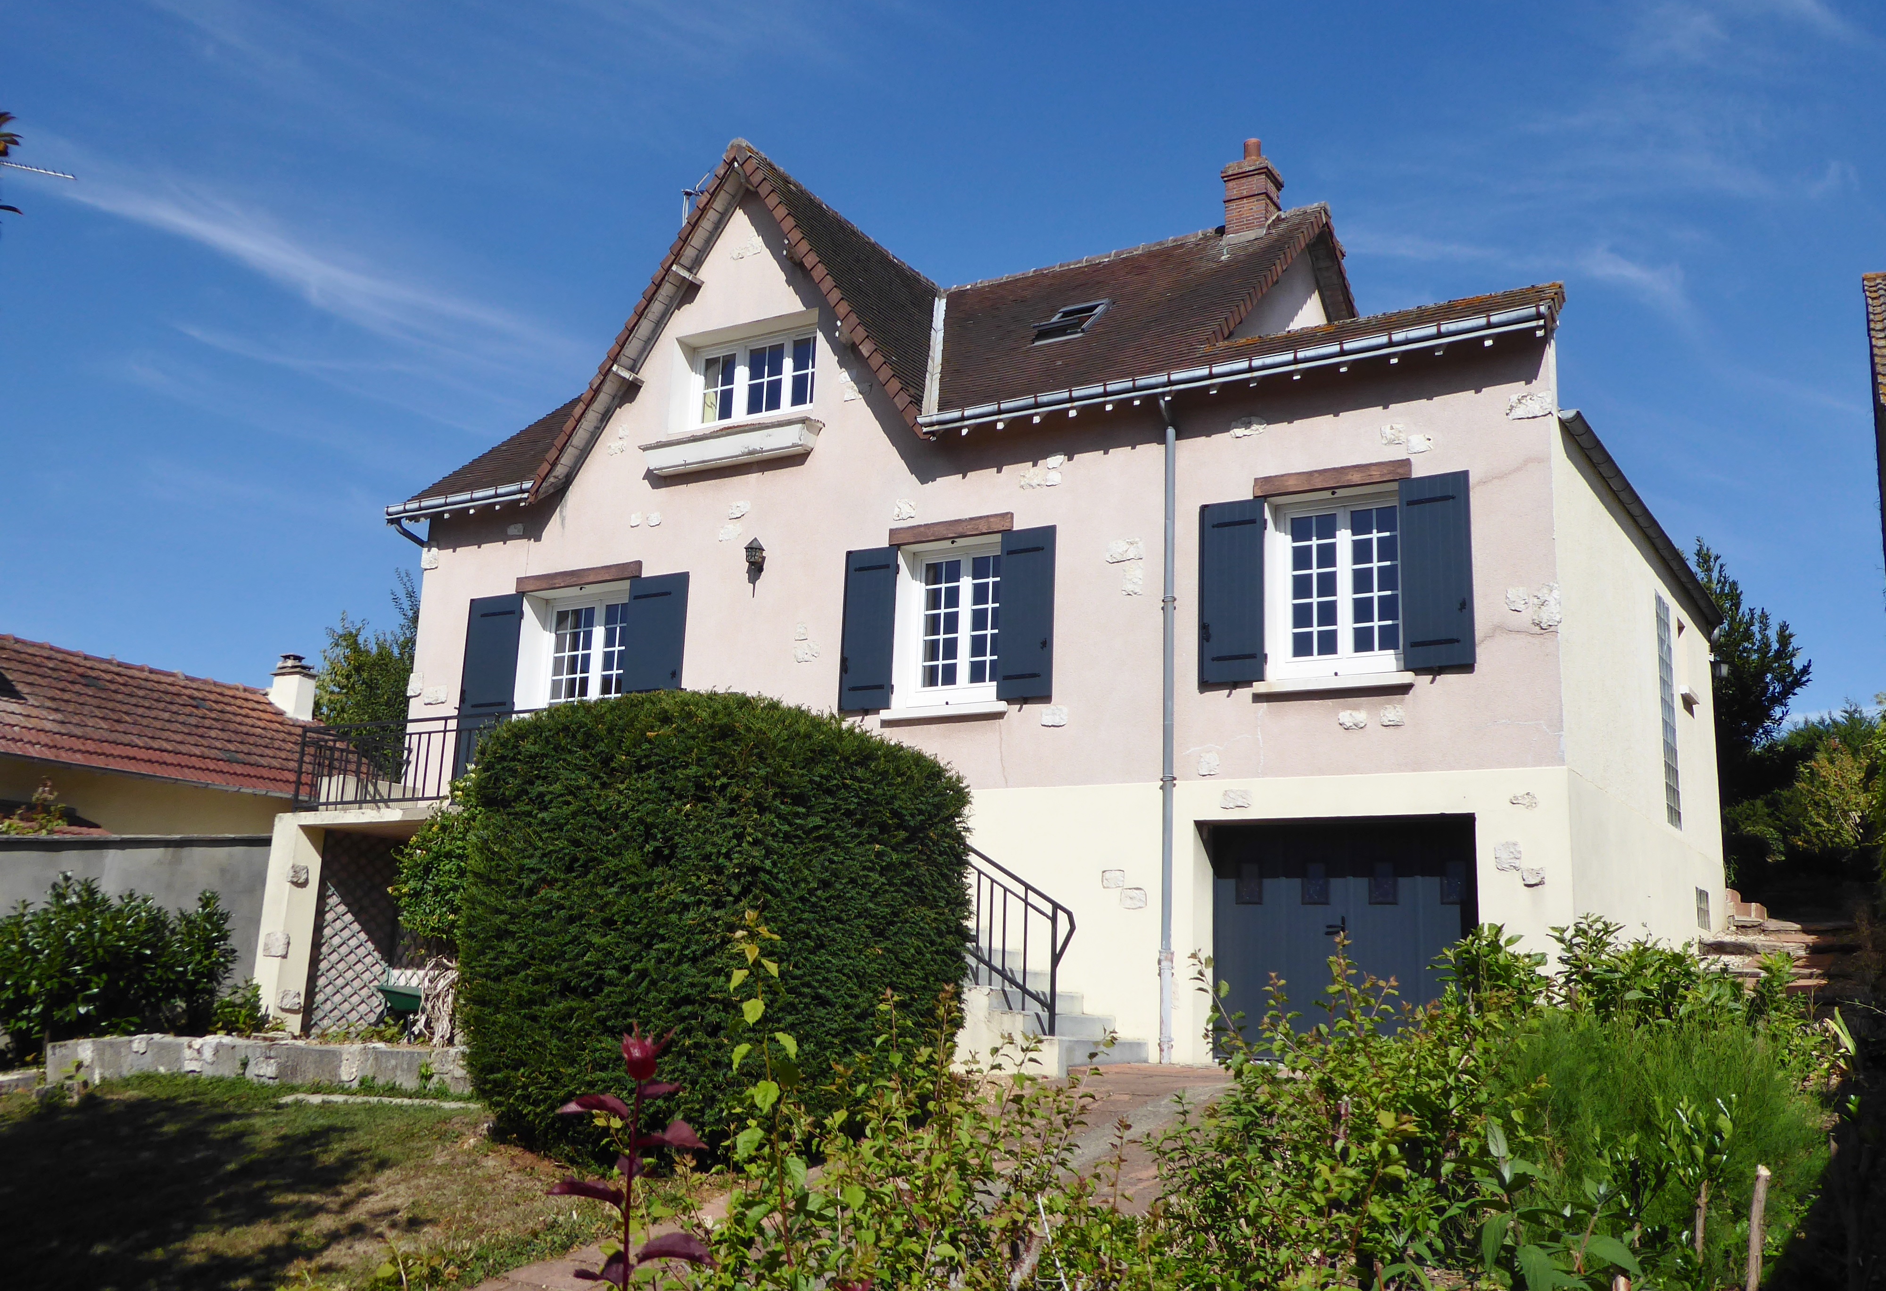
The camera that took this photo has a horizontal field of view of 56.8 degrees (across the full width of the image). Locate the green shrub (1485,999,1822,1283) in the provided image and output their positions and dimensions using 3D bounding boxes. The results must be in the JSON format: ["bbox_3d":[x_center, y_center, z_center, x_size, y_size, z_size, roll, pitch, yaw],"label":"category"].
[{"bbox_3d":[2.549,1.815,6.200,1.200,1.100,1.100,-3,-12,22],"label":"green shrub"}]

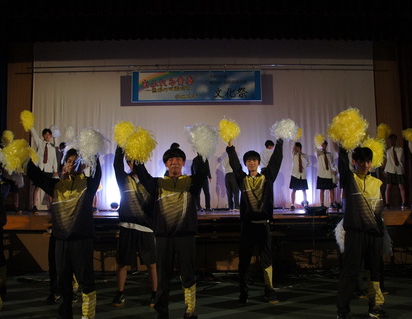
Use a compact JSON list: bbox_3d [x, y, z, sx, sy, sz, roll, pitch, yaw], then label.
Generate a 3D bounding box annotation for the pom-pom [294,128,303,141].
[{"bbox_3d":[2.123,-0.577,8.300,0.240,0.290,0.240,-1,-5,0],"label":"pom-pom"}]

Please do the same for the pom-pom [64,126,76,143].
[{"bbox_3d":[-3.014,-0.561,8.000,0.260,0.330,0.260,-1,-5,0],"label":"pom-pom"}]

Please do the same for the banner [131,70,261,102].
[{"bbox_3d":[-0.207,-1.638,8.100,2.920,0.700,0.030,-1,-5,0],"label":"banner"}]

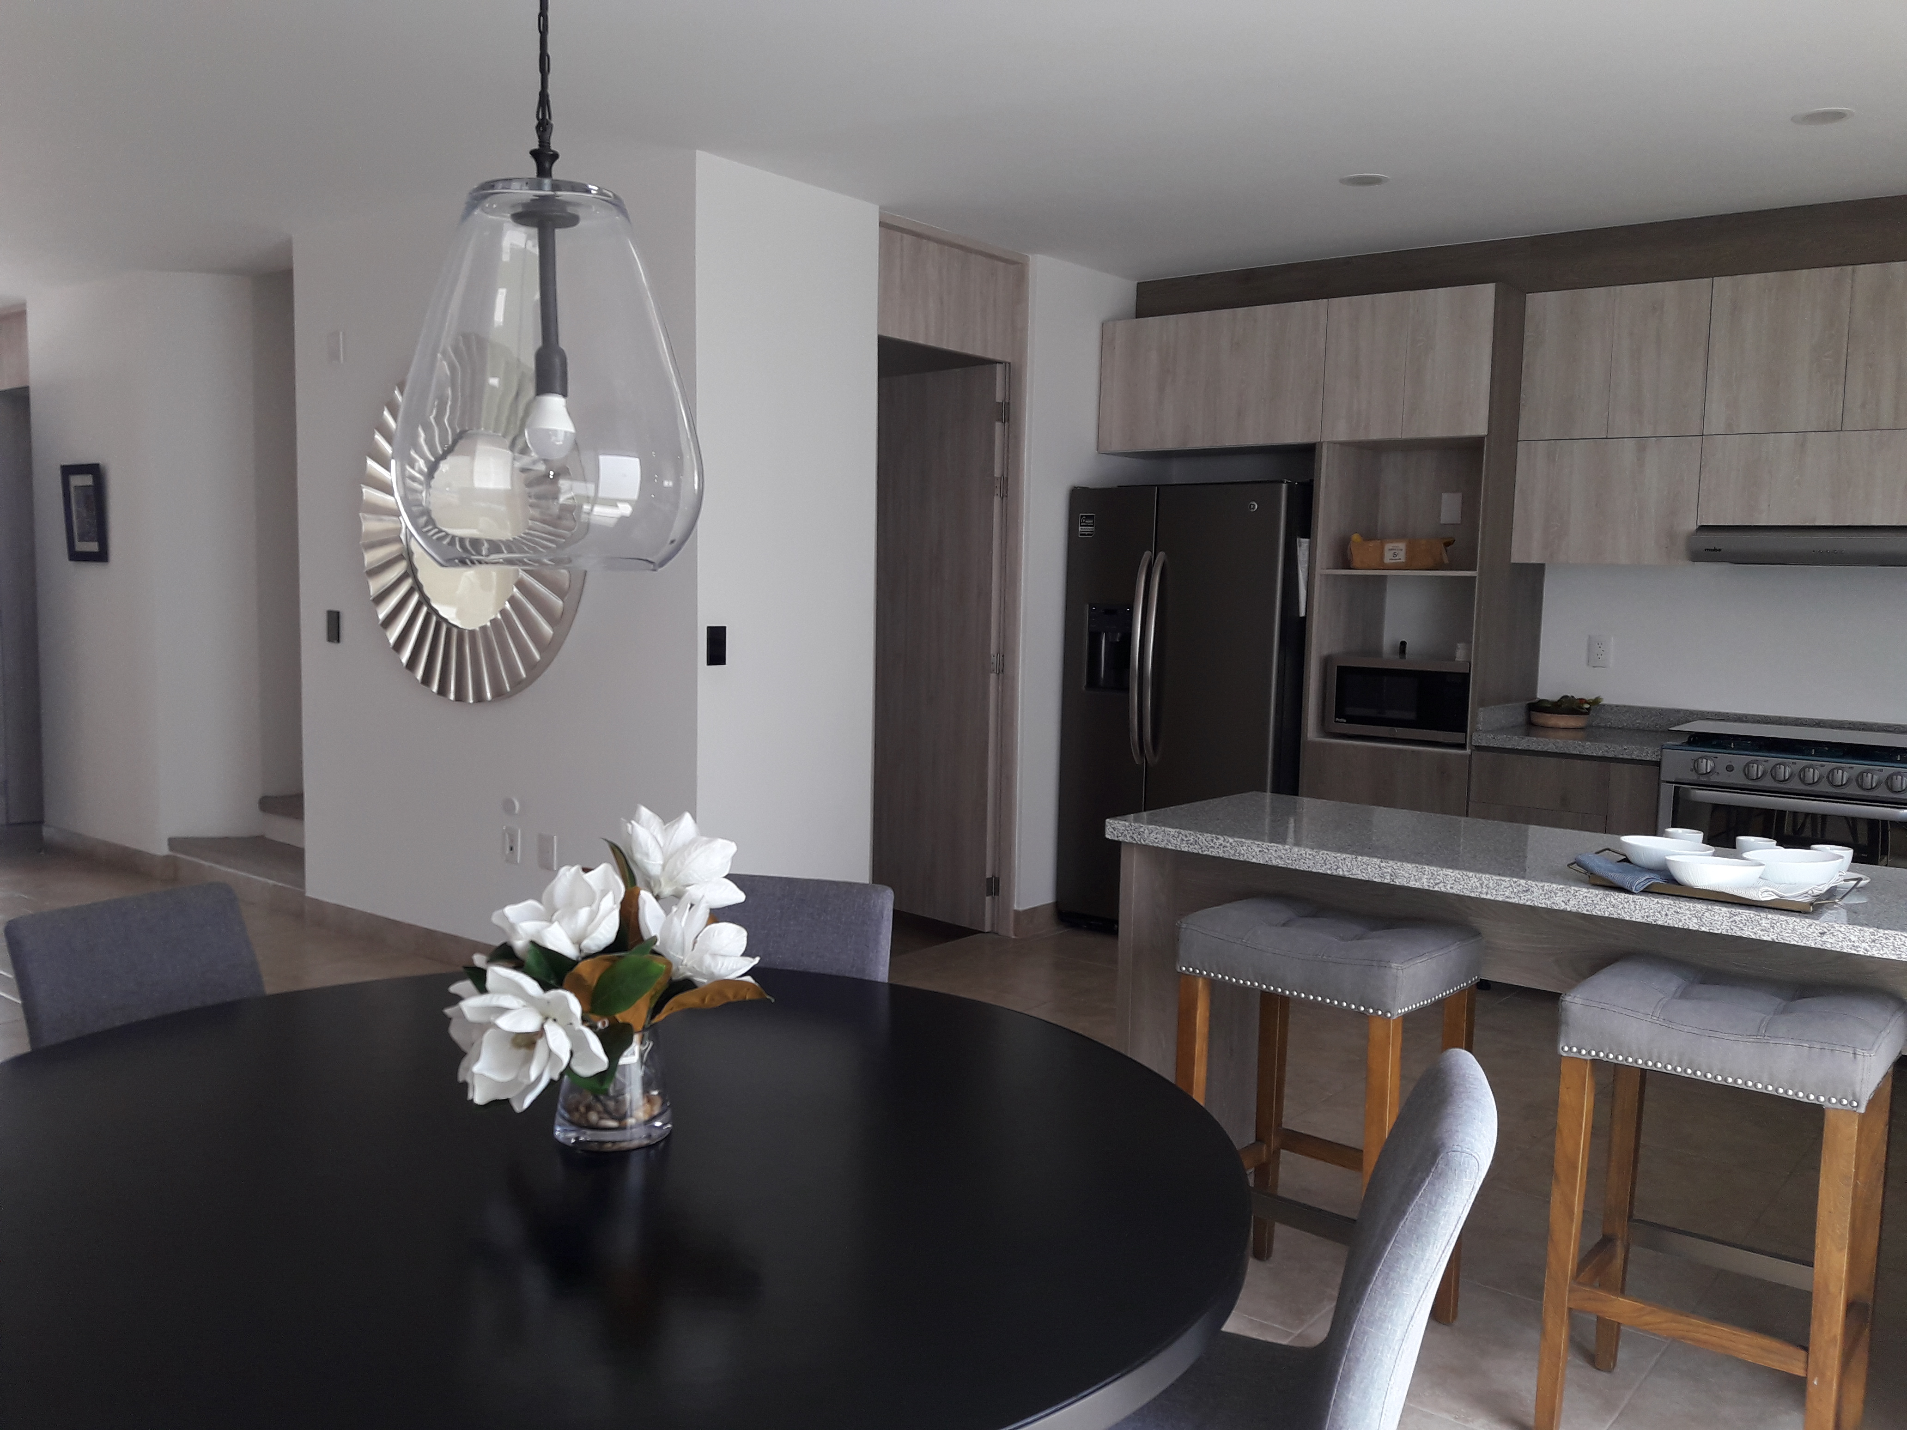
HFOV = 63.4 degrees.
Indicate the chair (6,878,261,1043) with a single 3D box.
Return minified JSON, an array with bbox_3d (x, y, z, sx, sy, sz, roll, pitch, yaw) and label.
[{"bbox_3d":[-1.142,0.751,2.404,0.600,0.880,0.440,5,7,36],"label":"chair"}]

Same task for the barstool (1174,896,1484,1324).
[{"bbox_3d":[0.699,0.772,2.920,0.445,0.787,0.370,5,7,38],"label":"barstool"}]

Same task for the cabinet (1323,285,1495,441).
[{"bbox_3d":[1.770,-1.234,5.608,0.600,0.505,0.630,6,7,39],"label":"cabinet"}]

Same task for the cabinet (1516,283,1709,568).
[{"bbox_3d":[2.345,-0.997,5.403,0.606,0.937,0.350,5,7,38],"label":"cabinet"}]

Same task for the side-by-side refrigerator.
[{"bbox_3d":[1.039,-0.014,6.114,0.914,1.754,0.840,5,7,38],"label":"side-by-side refrigerator"}]

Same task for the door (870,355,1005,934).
[{"bbox_3d":[-0.079,-0.202,5.592,0.130,2.200,0.790,6,7,39],"label":"door"}]

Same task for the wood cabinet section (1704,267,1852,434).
[{"bbox_3d":[2.642,-1.160,4.947,0.401,0.509,0.030,5,7,38],"label":"wood cabinet section"}]

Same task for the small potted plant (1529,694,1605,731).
[{"bbox_3d":[2.213,-0.011,5.595,0.220,0.125,0.200,6,7,39],"label":"small potted plant"}]

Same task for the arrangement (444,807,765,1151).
[{"bbox_3d":[-0.409,0.311,1.820,0.355,0.380,0.310,0,6,-13],"label":"arrangement"}]

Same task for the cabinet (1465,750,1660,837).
[{"bbox_3d":[2.214,0.524,5.415,0.612,0.815,0.610,5,7,38],"label":"cabinet"}]

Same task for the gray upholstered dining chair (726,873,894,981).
[{"bbox_3d":[-0.354,0.752,2.555,0.440,0.880,0.600,3,6,14],"label":"gray upholstered dining chair"}]

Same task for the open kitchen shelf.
[{"bbox_3d":[1.750,-0.451,5.688,0.600,1.070,0.630,6,7,39],"label":"open kitchen shelf"}]

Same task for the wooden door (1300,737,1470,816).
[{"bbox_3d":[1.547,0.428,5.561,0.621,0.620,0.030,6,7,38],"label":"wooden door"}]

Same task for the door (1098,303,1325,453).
[{"bbox_3d":[0.976,-1.275,5.883,0.965,0.508,0.030,6,7,38],"label":"door"}]

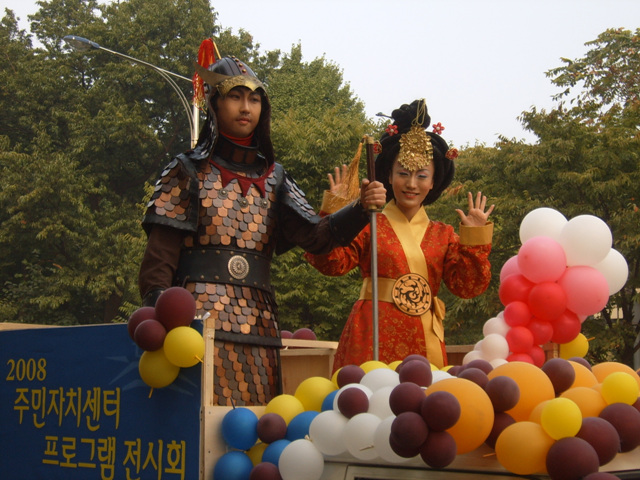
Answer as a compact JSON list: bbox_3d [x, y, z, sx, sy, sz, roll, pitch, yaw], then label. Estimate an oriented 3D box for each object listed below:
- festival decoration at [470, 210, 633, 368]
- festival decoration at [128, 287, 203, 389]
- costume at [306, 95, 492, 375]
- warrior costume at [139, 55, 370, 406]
[{"bbox_3d":[0.875,0.180,4.600,0.610,0.630,0.460,1,-9,0],"label":"festival decoration"},{"bbox_3d":[-0.465,0.295,3.650,0.220,0.310,0.200,-1,-9,11],"label":"festival decoration"},{"bbox_3d":[0.300,0.290,4.430,0.680,1.680,0.450,4,-9,-21],"label":"costume"},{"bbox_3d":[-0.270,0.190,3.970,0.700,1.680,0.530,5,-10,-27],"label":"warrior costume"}]

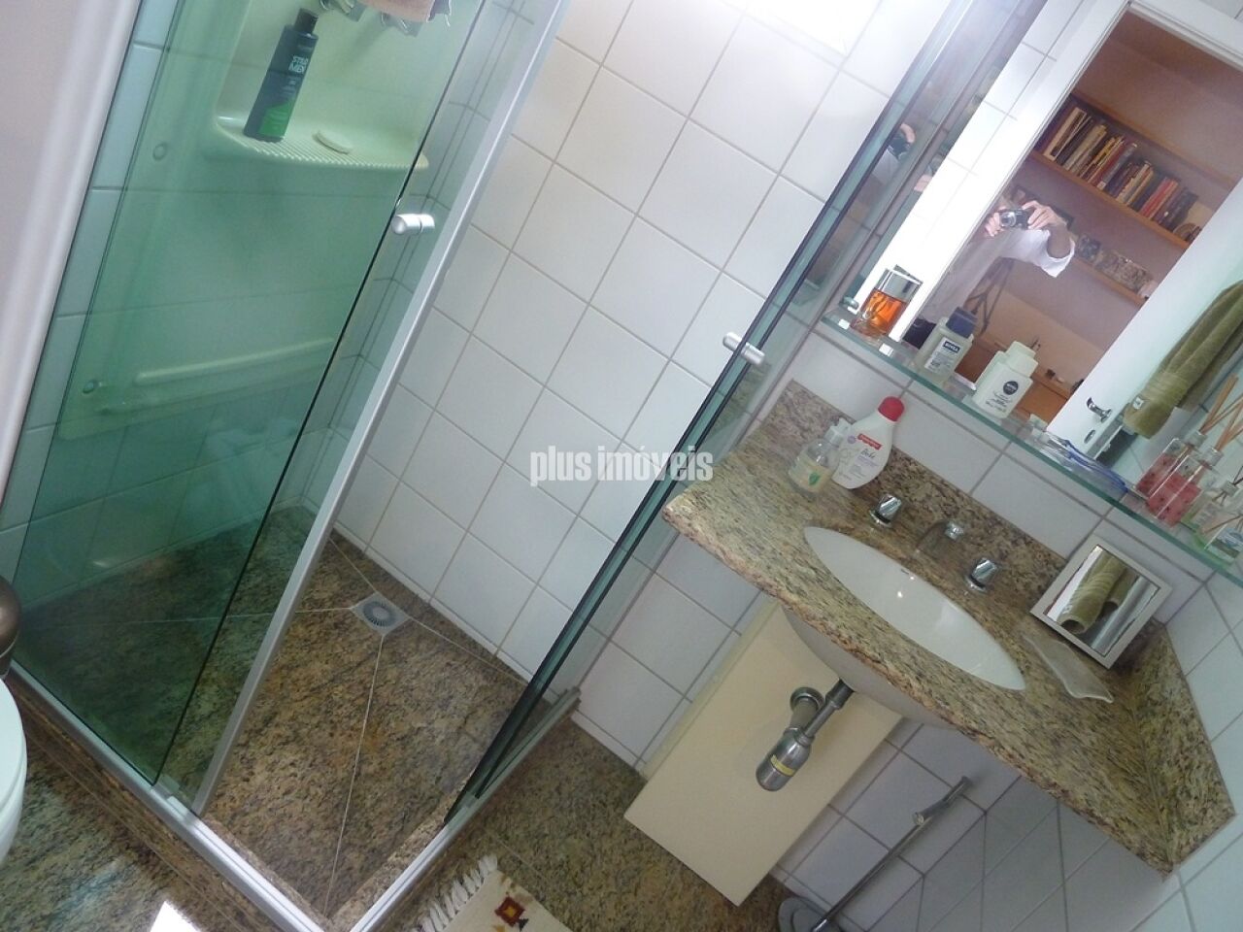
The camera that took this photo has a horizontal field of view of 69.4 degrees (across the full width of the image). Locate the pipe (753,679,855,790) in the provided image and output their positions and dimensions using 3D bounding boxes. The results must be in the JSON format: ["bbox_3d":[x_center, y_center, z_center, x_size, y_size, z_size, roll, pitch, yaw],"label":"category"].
[{"bbox_3d":[0.328,0.416,1.533,0.075,0.240,0.205,36,23,11],"label":"pipe"}]

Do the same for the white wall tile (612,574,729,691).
[{"bbox_3d":[0.102,0.353,1.886,0.197,0.195,0.010,36,23,11],"label":"white wall tile"}]

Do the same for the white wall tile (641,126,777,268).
[{"bbox_3d":[0.158,-0.501,1.665,0.197,0.195,0.010,36,23,11],"label":"white wall tile"}]

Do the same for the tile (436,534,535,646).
[{"bbox_3d":[-0.317,0.288,2.080,0.200,0.200,0.010,36,23,11],"label":"tile"}]

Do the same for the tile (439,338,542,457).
[{"bbox_3d":[-0.283,-0.144,1.933,0.198,0.198,0.010,35,23,11],"label":"tile"}]

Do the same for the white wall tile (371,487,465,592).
[{"bbox_3d":[-0.471,0.167,2.076,0.197,0.195,0.010,36,23,11],"label":"white wall tile"}]

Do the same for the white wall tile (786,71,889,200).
[{"bbox_3d":[0.419,-0.555,1.584,0.200,0.200,0.010,36,23,11],"label":"white wall tile"}]

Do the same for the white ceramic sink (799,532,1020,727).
[{"bbox_3d":[0.394,0.271,1.384,0.430,0.165,0.320,36,23,11],"label":"white ceramic sink"}]

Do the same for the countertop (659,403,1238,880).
[{"bbox_3d":[0.482,0.165,1.365,0.748,0.132,0.604,35,23,11],"label":"countertop"}]

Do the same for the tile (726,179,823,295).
[{"bbox_3d":[0.317,-0.387,1.626,0.197,0.195,0.010,36,23,11],"label":"tile"}]

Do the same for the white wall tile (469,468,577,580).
[{"bbox_3d":[-0.216,0.126,1.972,0.198,0.198,0.010,35,23,11],"label":"white wall tile"}]

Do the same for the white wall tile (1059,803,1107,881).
[{"bbox_3d":[0.738,0.507,1.364,0.010,0.200,0.200,36,23,11],"label":"white wall tile"}]

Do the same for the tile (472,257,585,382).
[{"bbox_3d":[-0.194,-0.308,1.891,0.200,0.200,0.010,36,23,11],"label":"tile"}]

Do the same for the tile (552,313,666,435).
[{"bbox_3d":[-0.030,-0.192,1.852,0.200,0.200,0.010,36,23,11],"label":"tile"}]

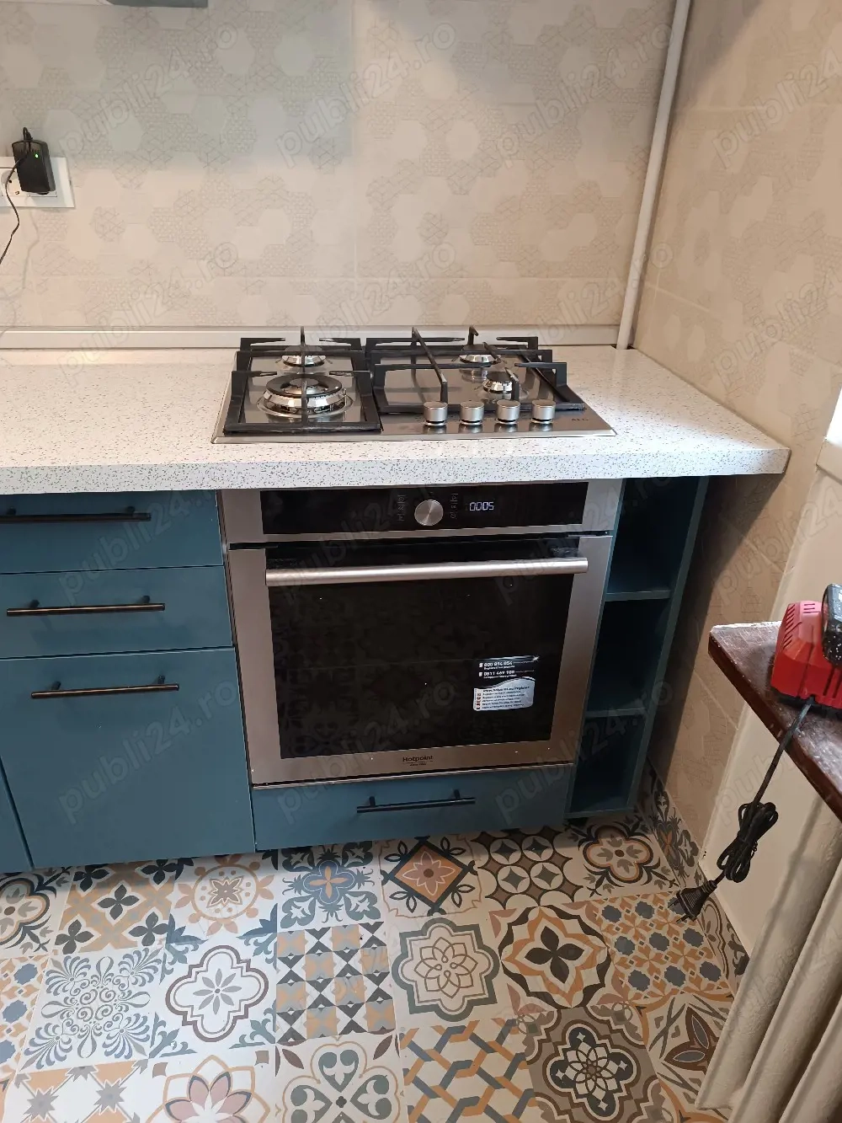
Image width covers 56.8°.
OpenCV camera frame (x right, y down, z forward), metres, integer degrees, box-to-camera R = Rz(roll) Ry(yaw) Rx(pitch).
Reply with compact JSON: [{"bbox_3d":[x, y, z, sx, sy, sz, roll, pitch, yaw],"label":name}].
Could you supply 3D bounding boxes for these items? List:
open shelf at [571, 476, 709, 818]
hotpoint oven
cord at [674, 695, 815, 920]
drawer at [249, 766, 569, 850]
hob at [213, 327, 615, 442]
[{"bbox_3d":[0.338,0.053,1.600,0.148,0.773,0.502,-2,30,-7],"label":"open shelf"},{"bbox_3d":[-0.028,0.024,1.490,0.595,0.595,0.570,-2,30,-7],"label":"hotpoint oven"},{"bbox_3d":[0.339,0.270,0.829,0.145,0.265,0.095,-2,30,-7],"label":"cord"},{"bbox_3d":[-0.036,0.362,1.656,0.595,0.157,0.490,-2,30,-7],"label":"drawer"},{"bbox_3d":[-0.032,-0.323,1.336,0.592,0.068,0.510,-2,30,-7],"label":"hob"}]

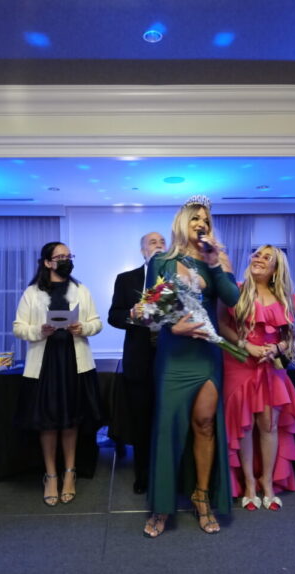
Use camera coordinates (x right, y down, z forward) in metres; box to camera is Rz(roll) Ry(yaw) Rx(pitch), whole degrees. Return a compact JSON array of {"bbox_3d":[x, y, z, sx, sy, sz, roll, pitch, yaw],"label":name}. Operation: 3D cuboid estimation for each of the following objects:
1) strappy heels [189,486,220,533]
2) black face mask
[{"bbox_3d":[0.326,1.245,2.610,0.100,0.205,0.225,0,-1,-16],"label":"strappy heels"},{"bbox_3d":[-0.519,-0.115,2.890,0.135,0.120,0.090,1,-2,-40],"label":"black face mask"}]

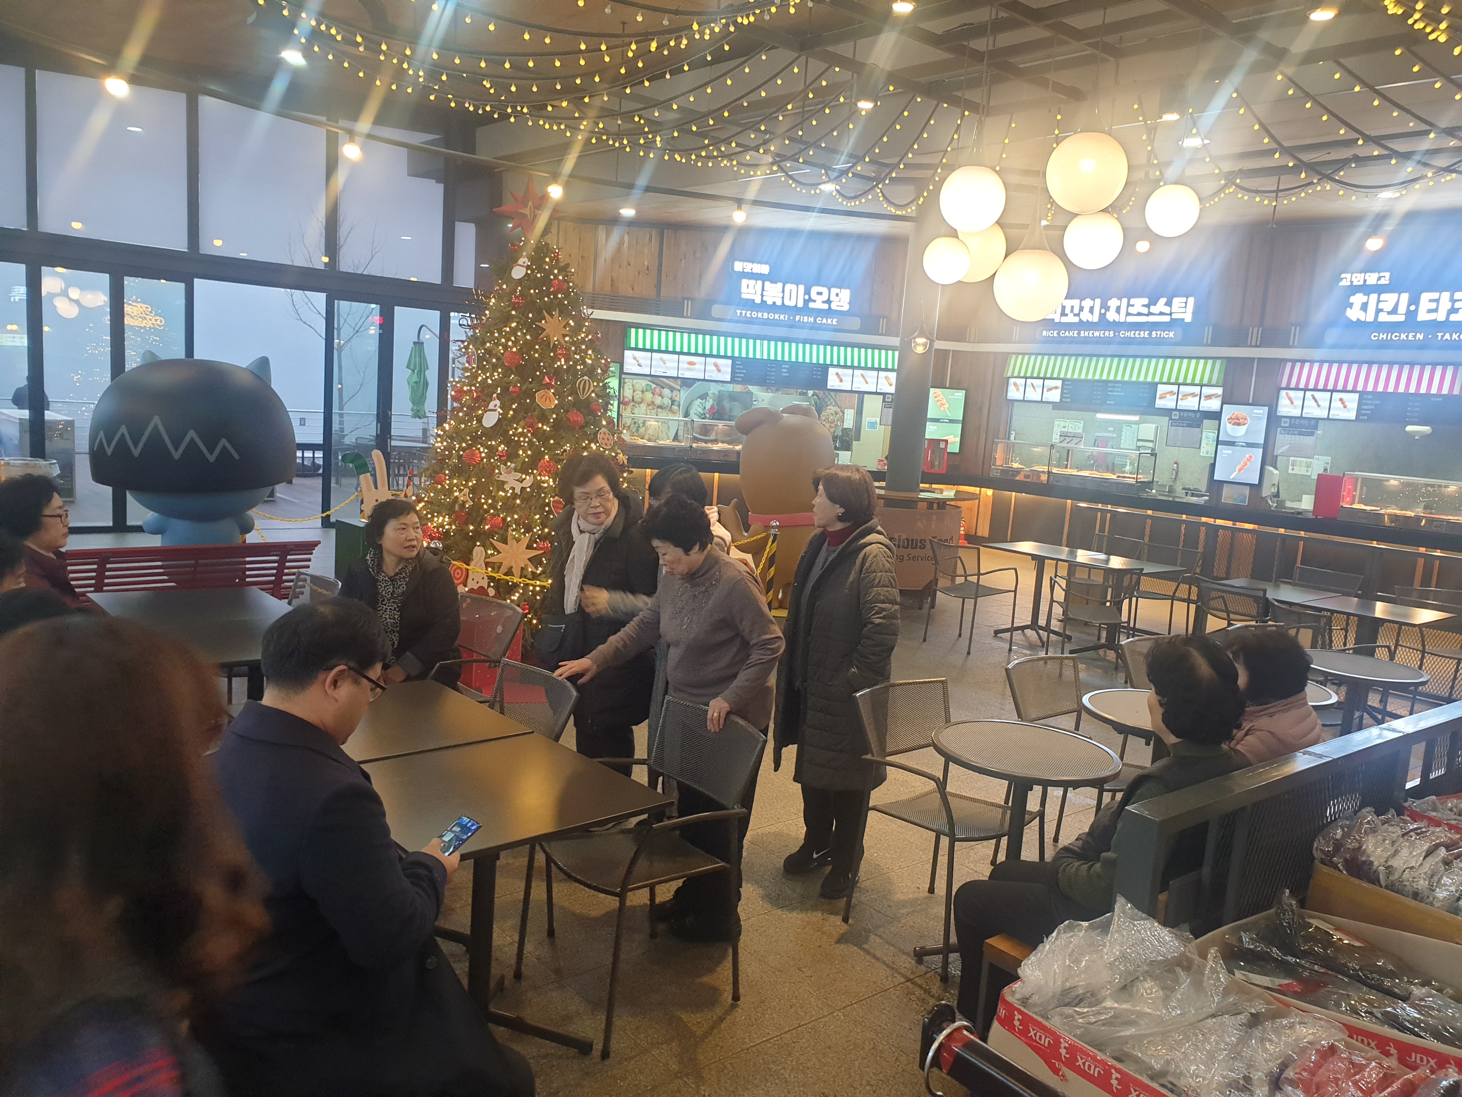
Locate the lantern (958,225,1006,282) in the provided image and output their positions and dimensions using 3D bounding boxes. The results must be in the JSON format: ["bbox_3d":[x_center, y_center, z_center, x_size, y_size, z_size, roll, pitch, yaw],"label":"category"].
[{"bbox_3d":[1.247,-1.479,5.500,0.290,0.300,0.290,5,8,10],"label":"lantern"}]

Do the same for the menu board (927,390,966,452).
[{"bbox_3d":[3.247,-1.919,16.500,0.565,0.965,0.060,6,8,16],"label":"menu board"}]

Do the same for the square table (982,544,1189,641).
[{"bbox_3d":[2.977,0.420,9.429,0.700,0.710,1.560,-2,10,-39],"label":"square table"}]

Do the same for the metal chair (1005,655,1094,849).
[{"bbox_3d":[1.442,0.916,4.437,0.535,0.845,0.545,-3,10,-41],"label":"metal chair"}]

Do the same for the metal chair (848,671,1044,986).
[{"bbox_3d":[0.743,0.936,3.832,0.550,0.835,0.560,-2,10,-39],"label":"metal chair"}]

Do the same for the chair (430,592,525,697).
[{"bbox_3d":[-1.238,0.648,4.724,0.570,0.820,0.560,-3,10,-42],"label":"chair"}]

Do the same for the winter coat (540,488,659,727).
[{"bbox_3d":[-0.493,0.234,4.178,0.500,0.890,0.350,5,8,3],"label":"winter coat"}]

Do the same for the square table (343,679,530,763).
[{"bbox_3d":[-1.141,0.898,3.509,0.705,0.730,0.690,-3,11,-42],"label":"square table"}]

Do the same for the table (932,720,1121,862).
[{"bbox_3d":[0.982,1.037,3.809,0.635,0.712,0.635,4,8,0],"label":"table"}]

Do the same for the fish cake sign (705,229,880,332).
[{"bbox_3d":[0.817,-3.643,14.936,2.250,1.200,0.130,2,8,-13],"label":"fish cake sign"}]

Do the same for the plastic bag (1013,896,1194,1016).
[{"bbox_3d":[0.718,0.791,2.120,0.310,0.150,0.240,-1,9,-32],"label":"plastic bag"}]

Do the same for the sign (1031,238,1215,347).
[{"bbox_3d":[4.875,-3.184,13.819,2.250,1.200,0.130,11,10,41],"label":"sign"}]

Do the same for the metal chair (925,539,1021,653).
[{"bbox_3d":[1.856,0.354,8.547,0.560,0.835,0.550,-3,10,-40],"label":"metal chair"}]

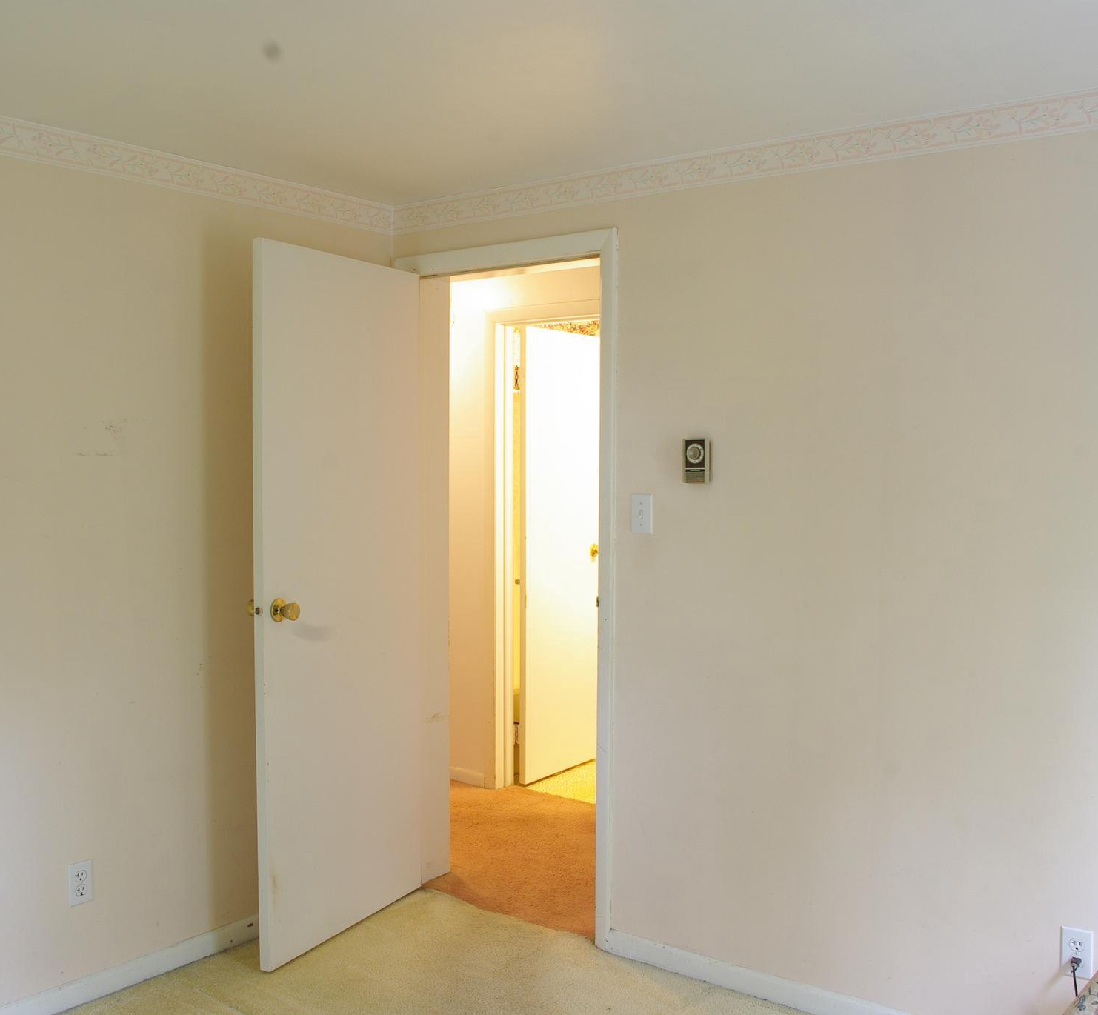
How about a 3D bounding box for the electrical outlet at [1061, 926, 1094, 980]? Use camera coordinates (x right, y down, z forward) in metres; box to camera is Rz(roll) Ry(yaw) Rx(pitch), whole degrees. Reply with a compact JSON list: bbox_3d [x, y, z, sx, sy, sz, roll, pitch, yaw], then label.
[{"bbox_3d":[1.205,1.020,2.601,0.071,0.114,0.009,2,3,37],"label":"electrical outlet"}]

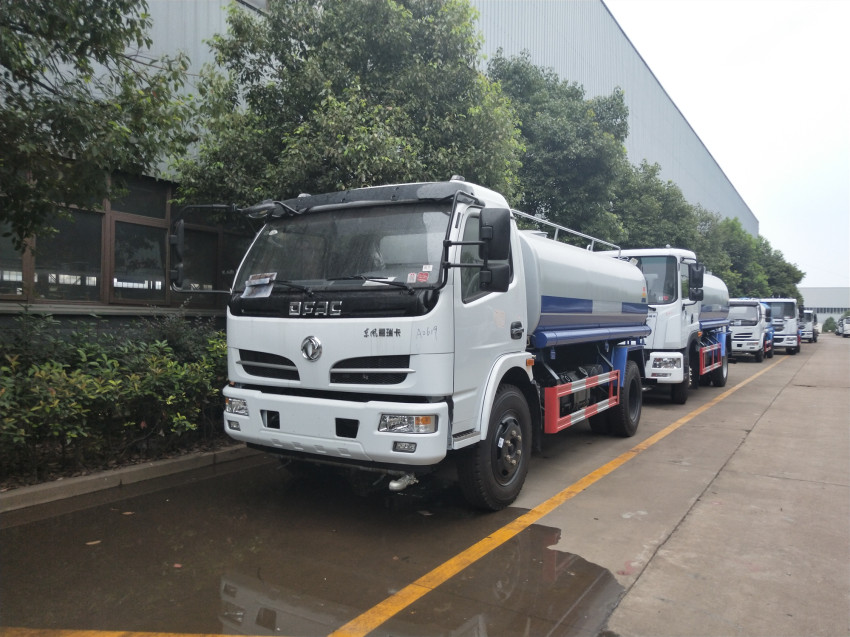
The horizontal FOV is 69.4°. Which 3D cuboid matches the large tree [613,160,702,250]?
[{"bbox_3d":[10.113,-2.512,27.528,4.800,8.500,4.800,0,-1,34],"label":"large tree"}]

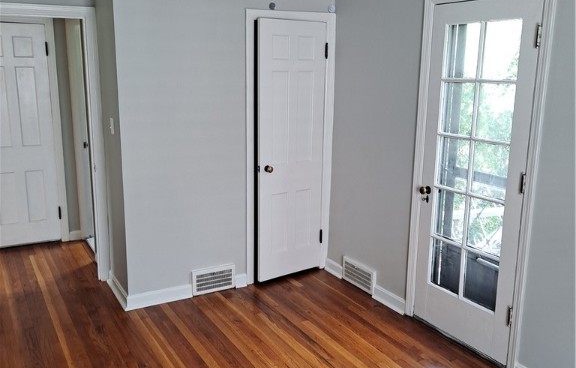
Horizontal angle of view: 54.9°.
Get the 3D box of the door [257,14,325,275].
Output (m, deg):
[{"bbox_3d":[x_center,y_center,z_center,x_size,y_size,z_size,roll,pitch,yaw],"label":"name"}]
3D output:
[{"bbox_3d":[0.027,-0.238,4.337,0.605,1.994,0.045,-8,15,-35],"label":"door"}]

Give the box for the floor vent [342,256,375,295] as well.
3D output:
[{"bbox_3d":[0.559,0.714,4.336,0.030,0.200,0.378,-6,14,-29],"label":"floor vent"}]

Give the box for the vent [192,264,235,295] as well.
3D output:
[{"bbox_3d":[-0.566,0.718,4.250,0.349,0.200,0.030,-6,14,-29],"label":"vent"}]

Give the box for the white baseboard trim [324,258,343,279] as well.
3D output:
[{"bbox_3d":[0.394,0.701,4.626,0.022,0.115,0.246,-6,14,-29],"label":"white baseboard trim"}]

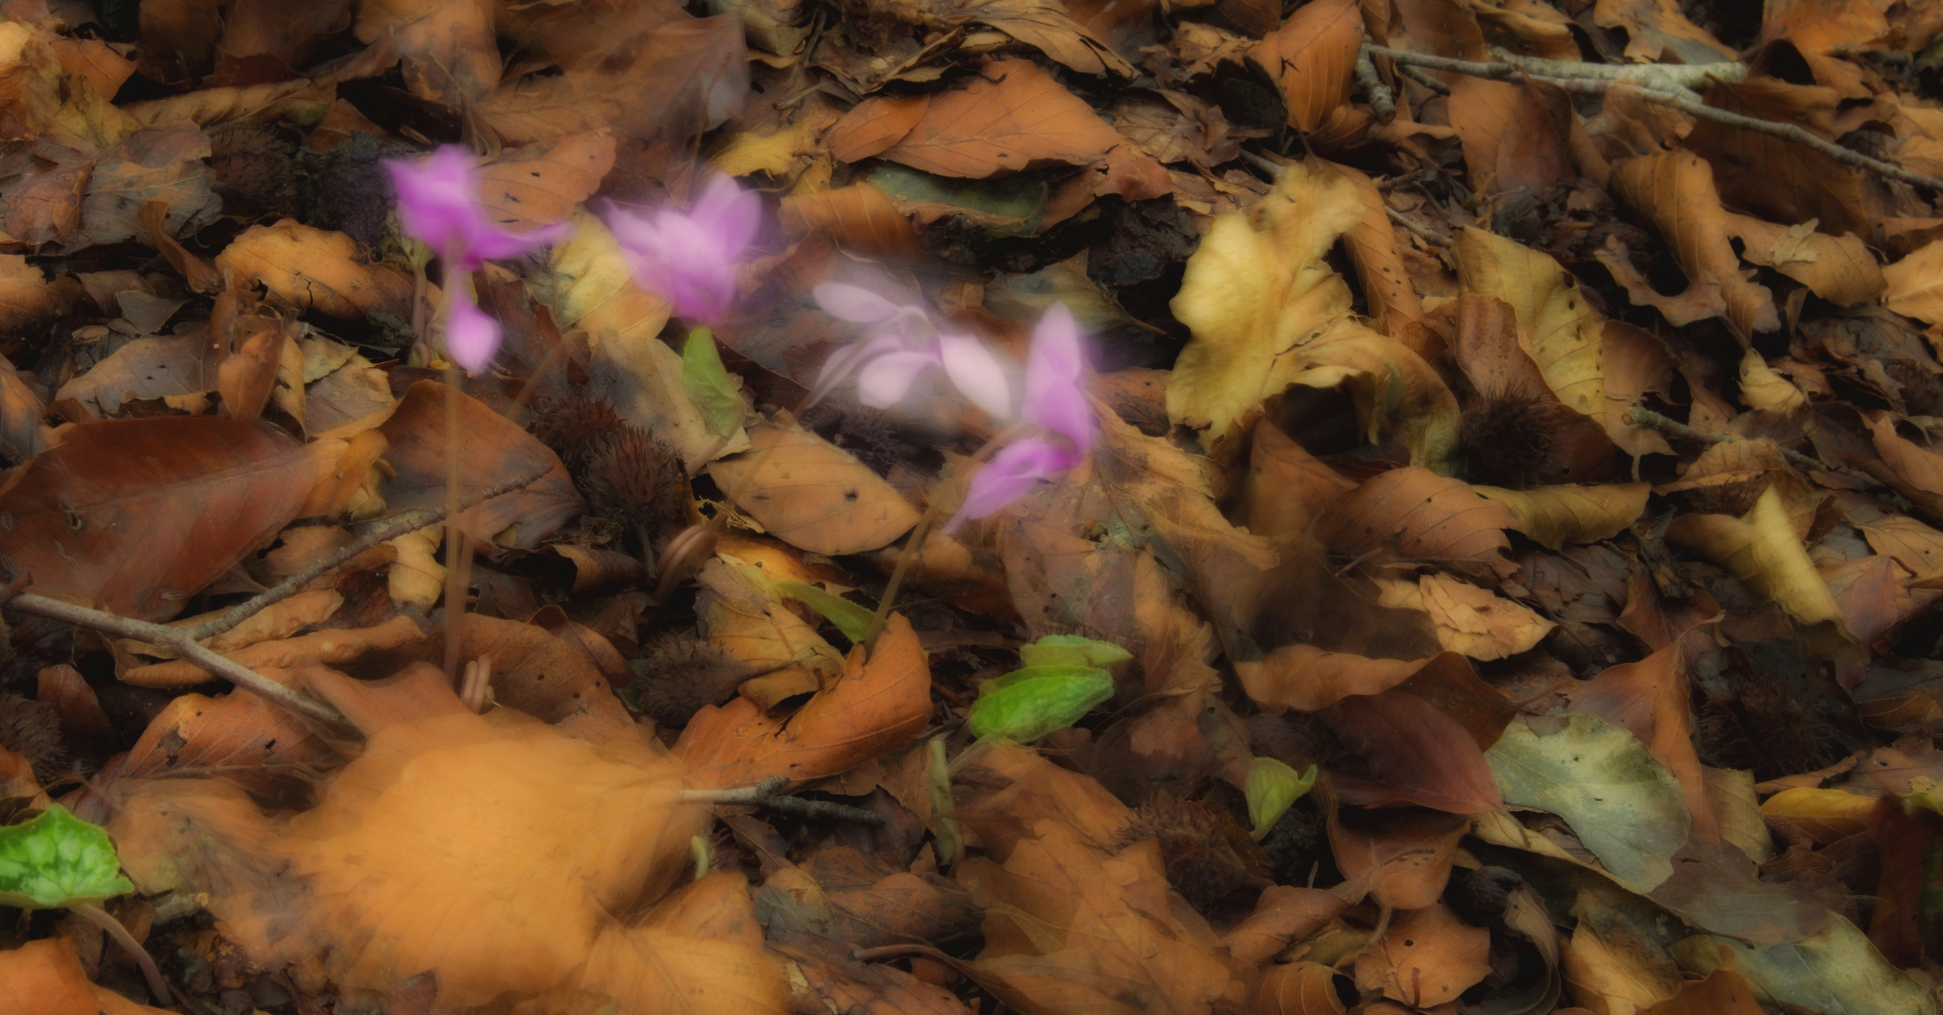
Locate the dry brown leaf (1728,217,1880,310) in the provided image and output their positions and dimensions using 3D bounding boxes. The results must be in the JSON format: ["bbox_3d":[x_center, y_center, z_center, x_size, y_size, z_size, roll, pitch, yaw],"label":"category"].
[{"bbox_3d":[0.220,-0.065,0.983,0.040,0.011,0.023,26,55,20],"label":"dry brown leaf"}]

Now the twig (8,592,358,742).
[{"bbox_3d":[-0.179,0.036,0.845,0.086,0.007,0.011,23,41,7],"label":"twig"}]

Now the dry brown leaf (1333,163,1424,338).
[{"bbox_3d":[0.094,-0.060,0.862,0.018,0.014,0.048,-10,66,-11],"label":"dry brown leaf"}]

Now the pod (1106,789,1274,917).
[{"bbox_3d":[0.048,0.075,0.816,0.034,0.021,0.025,2,40,2],"label":"pod"}]

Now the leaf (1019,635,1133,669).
[{"bbox_3d":[0.023,0.031,0.808,0.025,0.006,0.009,0,40,0],"label":"leaf"}]

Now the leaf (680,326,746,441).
[{"bbox_3d":[-0.065,-0.032,0.937,0.015,0.009,0.031,0,62,0],"label":"leaf"}]

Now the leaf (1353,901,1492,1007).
[{"bbox_3d":[0.096,0.095,0.795,0.028,0.009,0.029,-18,60,-11],"label":"leaf"}]

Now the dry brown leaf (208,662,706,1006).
[{"bbox_3d":[-0.101,0.065,0.752,0.092,0.027,0.072,0,40,0],"label":"dry brown leaf"}]

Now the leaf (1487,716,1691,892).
[{"bbox_3d":[0.121,0.058,0.728,0.038,0.012,0.036,-6,60,-8],"label":"leaf"}]

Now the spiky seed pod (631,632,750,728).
[{"bbox_3d":[-0.060,0.037,0.796,0.024,0.017,0.018,0,40,0],"label":"spiky seed pod"}]

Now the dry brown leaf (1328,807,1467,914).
[{"bbox_3d":[0.087,0.071,0.757,0.029,0.014,0.020,0,40,0],"label":"dry brown leaf"}]

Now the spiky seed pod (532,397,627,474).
[{"bbox_3d":[-0.097,-0.017,0.922,0.022,0.019,0.022,0,37,0],"label":"spiky seed pod"}]

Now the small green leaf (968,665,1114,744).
[{"bbox_3d":[0.014,0.039,0.742,0.027,0.010,0.017,-17,43,-19],"label":"small green leaf"}]

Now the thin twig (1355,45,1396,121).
[{"bbox_3d":[0.115,-0.121,1.064,0.007,0.007,0.029,-6,57,-8],"label":"thin twig"}]

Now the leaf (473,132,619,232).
[{"bbox_3d":[-0.101,-0.077,0.887,0.032,0.010,0.028,6,50,8],"label":"leaf"}]

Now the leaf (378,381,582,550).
[{"bbox_3d":[-0.111,-0.010,0.848,0.046,0.018,0.035,3,40,4],"label":"leaf"}]

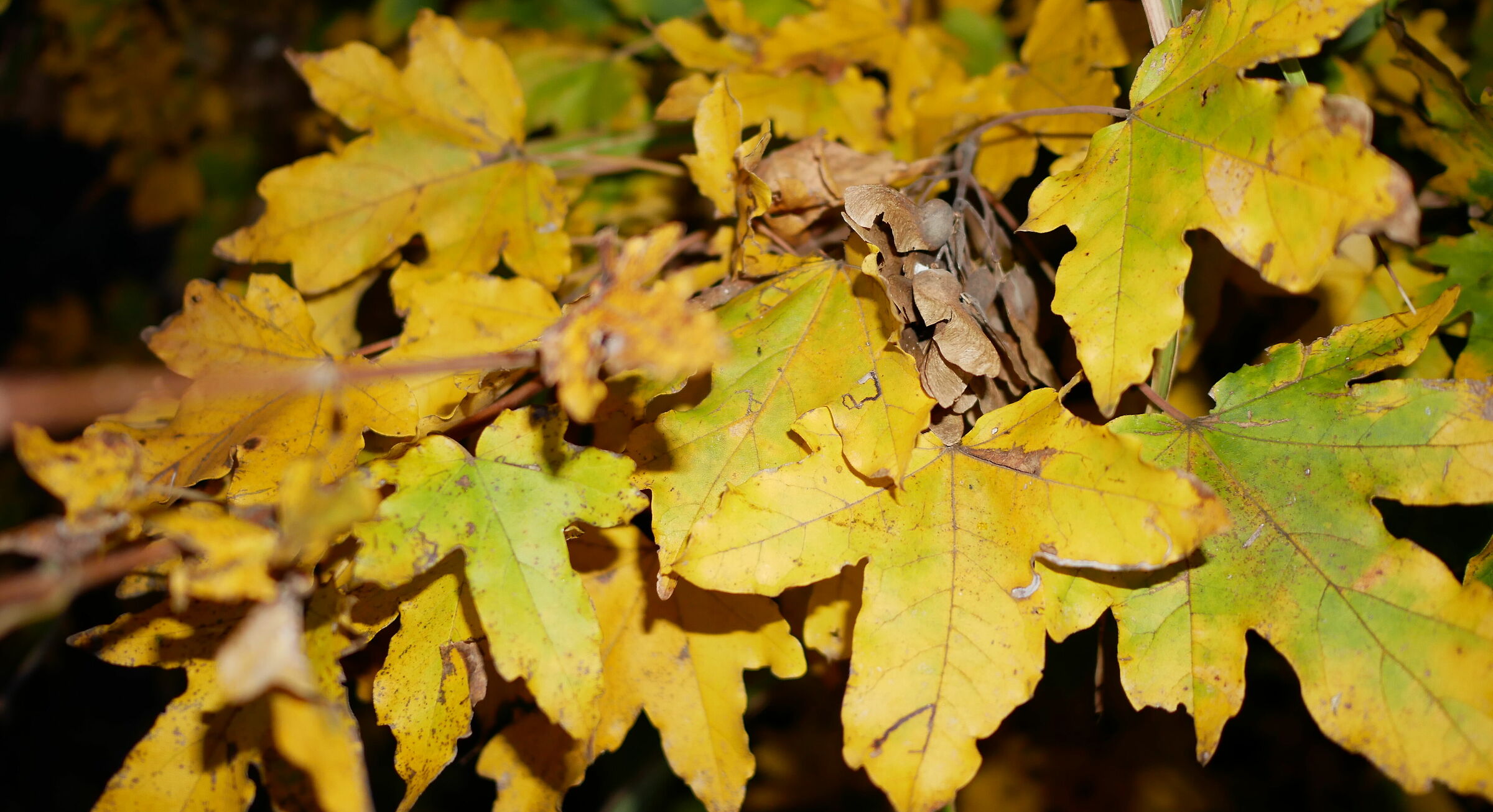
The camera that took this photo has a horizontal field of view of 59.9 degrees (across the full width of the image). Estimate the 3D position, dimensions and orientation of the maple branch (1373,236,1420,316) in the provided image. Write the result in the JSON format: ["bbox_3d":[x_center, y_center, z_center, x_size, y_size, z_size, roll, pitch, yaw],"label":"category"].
[{"bbox_3d":[0.147,-0.030,0.295,0.002,0.002,0.023,-16,63,0],"label":"maple branch"}]

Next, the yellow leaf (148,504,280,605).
[{"bbox_3d":[-0.089,0.025,0.215,0.020,0.012,0.014,0,72,0],"label":"yellow leaf"}]

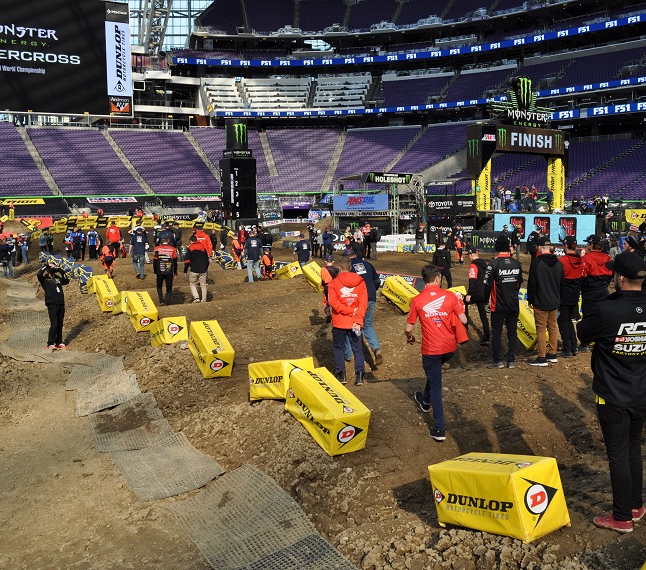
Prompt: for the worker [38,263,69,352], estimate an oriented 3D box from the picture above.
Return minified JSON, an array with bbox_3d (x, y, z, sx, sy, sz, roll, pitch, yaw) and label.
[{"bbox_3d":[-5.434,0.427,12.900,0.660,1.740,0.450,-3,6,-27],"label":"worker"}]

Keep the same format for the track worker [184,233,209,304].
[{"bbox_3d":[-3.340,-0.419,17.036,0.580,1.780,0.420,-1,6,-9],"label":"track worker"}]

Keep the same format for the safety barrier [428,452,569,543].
[{"bbox_3d":[1.225,1.484,4.575,0.413,0.432,0.883,-8,-7,-29],"label":"safety barrier"}]

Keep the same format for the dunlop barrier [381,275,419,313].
[{"bbox_3d":[1.957,0.210,15.930,0.425,0.430,0.885,-15,39,-35],"label":"dunlop barrier"}]

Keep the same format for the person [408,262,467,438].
[{"bbox_3d":[1.143,0.680,6.385,0.580,1.760,0.500,1,6,12],"label":"person"}]

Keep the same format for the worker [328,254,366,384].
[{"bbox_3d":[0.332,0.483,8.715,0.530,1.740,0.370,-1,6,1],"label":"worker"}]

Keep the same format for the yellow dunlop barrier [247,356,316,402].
[{"bbox_3d":[-0.508,1.150,7.809,0.413,0.432,0.883,0,-9,-34],"label":"yellow dunlop barrier"}]

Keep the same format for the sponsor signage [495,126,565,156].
[{"bbox_3d":[14.985,-10.444,46.572,7.780,1.720,0.400,-7,10,-34],"label":"sponsor signage"}]

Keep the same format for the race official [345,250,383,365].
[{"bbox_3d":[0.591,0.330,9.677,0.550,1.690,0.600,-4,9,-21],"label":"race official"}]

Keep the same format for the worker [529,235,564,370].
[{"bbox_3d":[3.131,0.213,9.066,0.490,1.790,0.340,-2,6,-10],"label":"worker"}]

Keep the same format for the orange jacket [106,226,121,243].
[{"bbox_3d":[-9.866,-2.380,30.300,0.650,0.780,0.360,-2,6,-13],"label":"orange jacket"}]

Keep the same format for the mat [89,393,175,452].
[{"bbox_3d":[-2.567,1.772,8.481,0.903,0.100,1.741,-11,11,-23],"label":"mat"}]

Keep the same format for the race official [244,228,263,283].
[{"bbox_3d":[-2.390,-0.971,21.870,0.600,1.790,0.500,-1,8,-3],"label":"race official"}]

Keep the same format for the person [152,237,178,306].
[{"bbox_3d":[-4.092,-0.343,16.470,0.620,1.790,0.420,-3,9,-14],"label":"person"}]

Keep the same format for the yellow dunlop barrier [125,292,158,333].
[{"bbox_3d":[-3.729,0.548,13.265,0.413,0.432,0.883,-5,29,-29],"label":"yellow dunlop barrier"}]

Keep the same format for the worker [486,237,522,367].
[{"bbox_3d":[2.469,0.228,8.668,0.500,1.800,0.380,-1,6,-3],"label":"worker"}]

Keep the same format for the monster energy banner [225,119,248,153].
[{"bbox_3d":[-6.459,-11.164,48.000,1.200,2.350,1.200,-4,7,-34],"label":"monster energy banner"}]

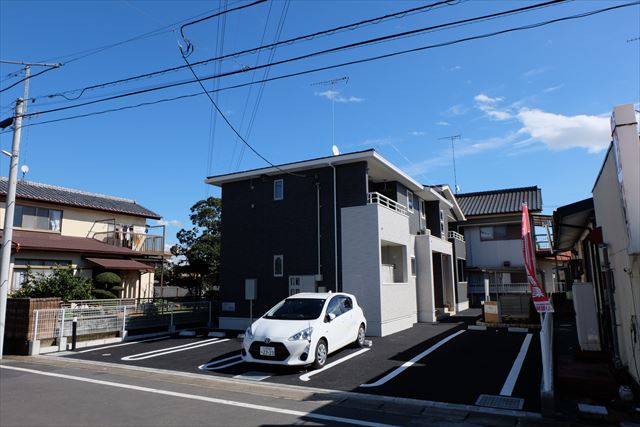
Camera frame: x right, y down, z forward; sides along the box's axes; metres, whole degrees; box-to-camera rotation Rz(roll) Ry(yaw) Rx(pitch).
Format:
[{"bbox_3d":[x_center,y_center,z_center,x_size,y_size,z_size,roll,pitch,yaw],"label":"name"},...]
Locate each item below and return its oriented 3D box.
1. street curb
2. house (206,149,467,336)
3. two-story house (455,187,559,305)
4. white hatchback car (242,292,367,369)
[{"bbox_3d":[-2.665,3.285,8.649,12.700,0.110,0.260,-6,-10,28],"label":"street curb"},{"bbox_3d":[2.101,1.788,20.265,7.100,6.100,14.200,-6,-10,28],"label":"house"},{"bbox_3d":[12.151,2.321,29.998,7.800,7.700,8.000,-6,-10,28],"label":"two-story house"},{"bbox_3d":[-0.236,2.678,10.228,1.695,1.455,3.995,-5,-8,24],"label":"white hatchback car"}]

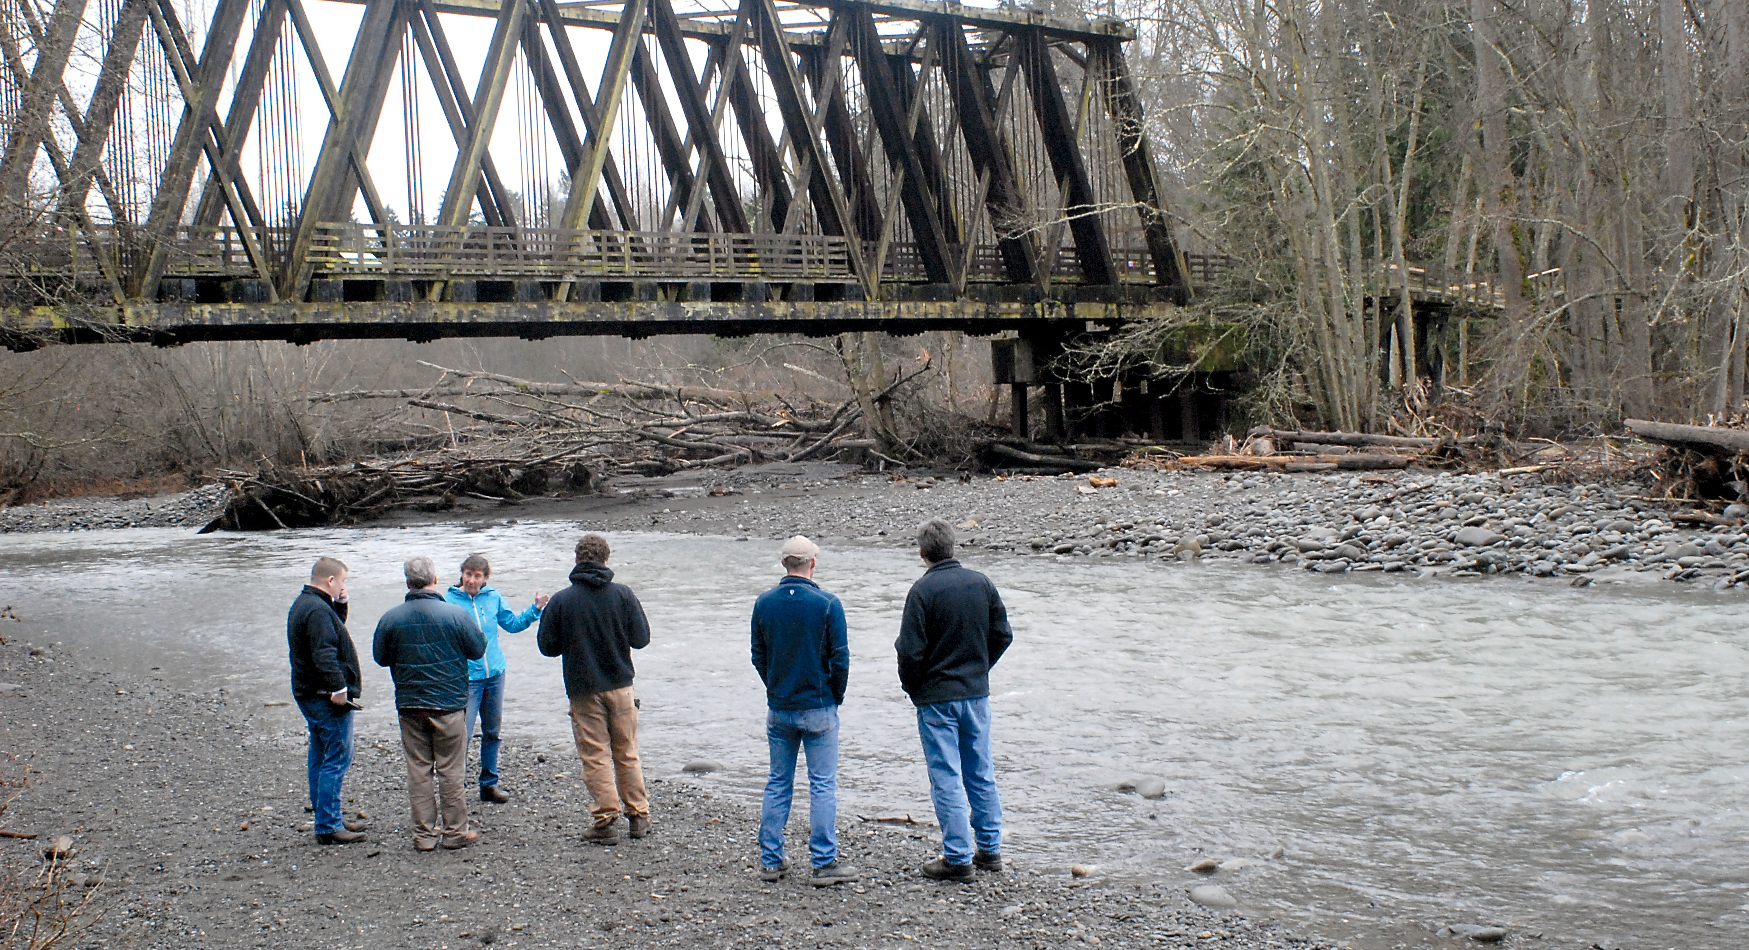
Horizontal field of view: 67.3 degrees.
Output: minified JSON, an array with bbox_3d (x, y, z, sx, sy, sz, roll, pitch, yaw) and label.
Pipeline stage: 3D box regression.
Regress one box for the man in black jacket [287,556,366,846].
[{"bbox_3d":[-3.467,1.419,8.320,0.440,1.770,0.550,-4,2,-24],"label":"man in black jacket"}]

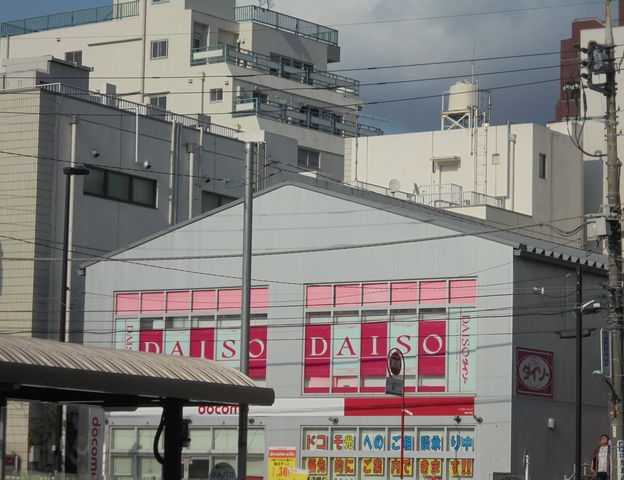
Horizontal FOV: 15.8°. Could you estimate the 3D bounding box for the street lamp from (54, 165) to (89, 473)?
[{"bbox_3d":[-5.668,2.252,53.033,0.630,8.000,0.320,0,-7,10],"label":"street lamp"}]

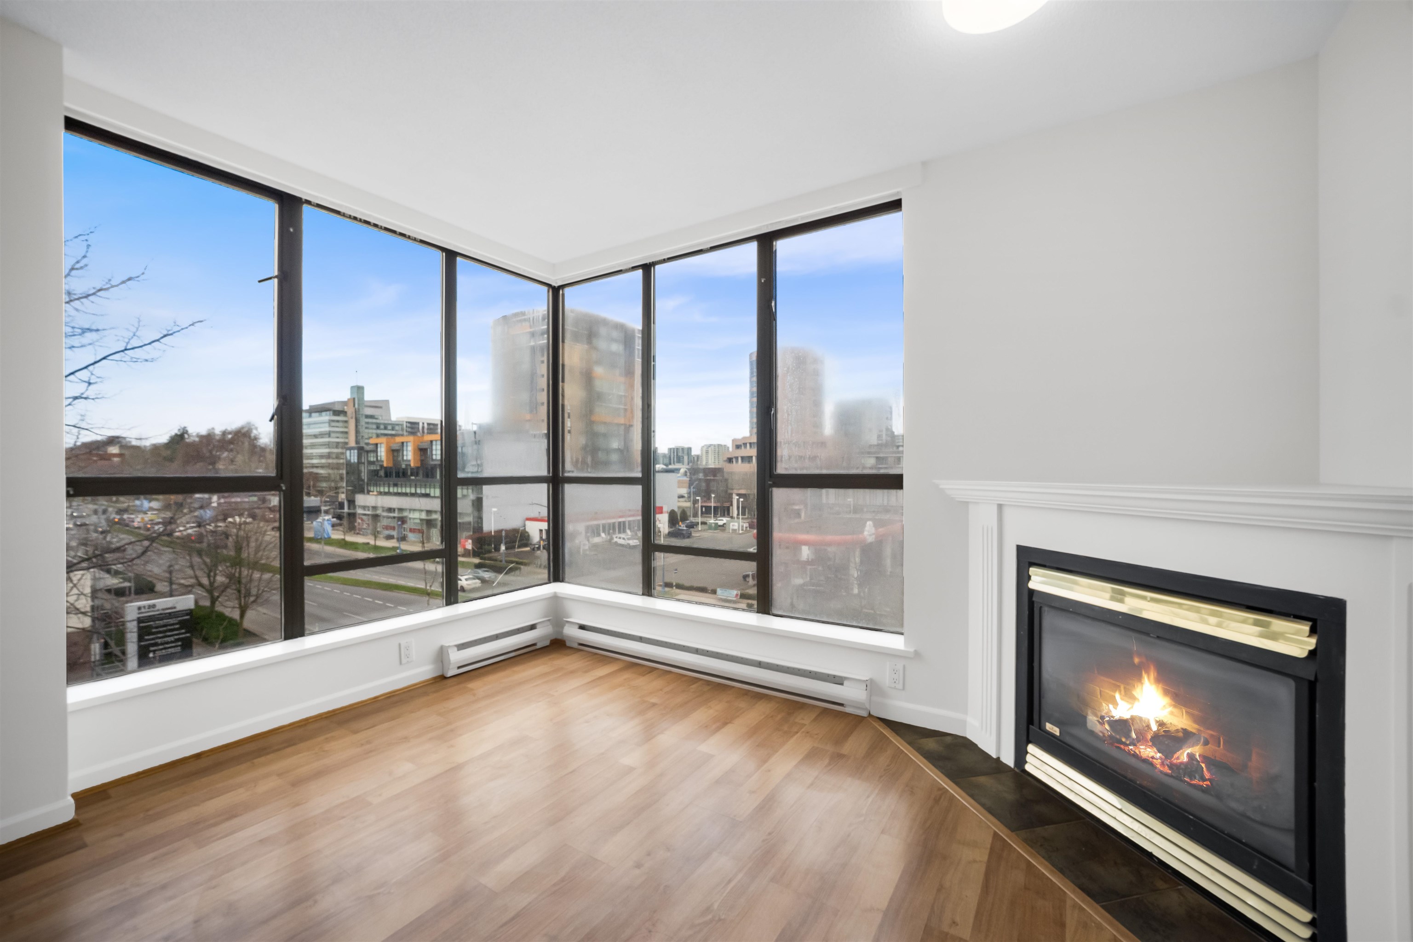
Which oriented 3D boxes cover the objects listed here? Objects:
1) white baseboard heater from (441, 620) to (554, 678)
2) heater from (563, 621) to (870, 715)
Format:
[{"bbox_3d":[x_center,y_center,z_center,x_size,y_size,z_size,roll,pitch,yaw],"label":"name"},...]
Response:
[{"bbox_3d":[-1.177,1.010,2.951,0.068,0.156,0.650,0,0,39],"label":"white baseboard heater"},{"bbox_3d":[-0.084,1.007,2.719,1.840,0.156,0.068,0,0,30],"label":"heater"}]

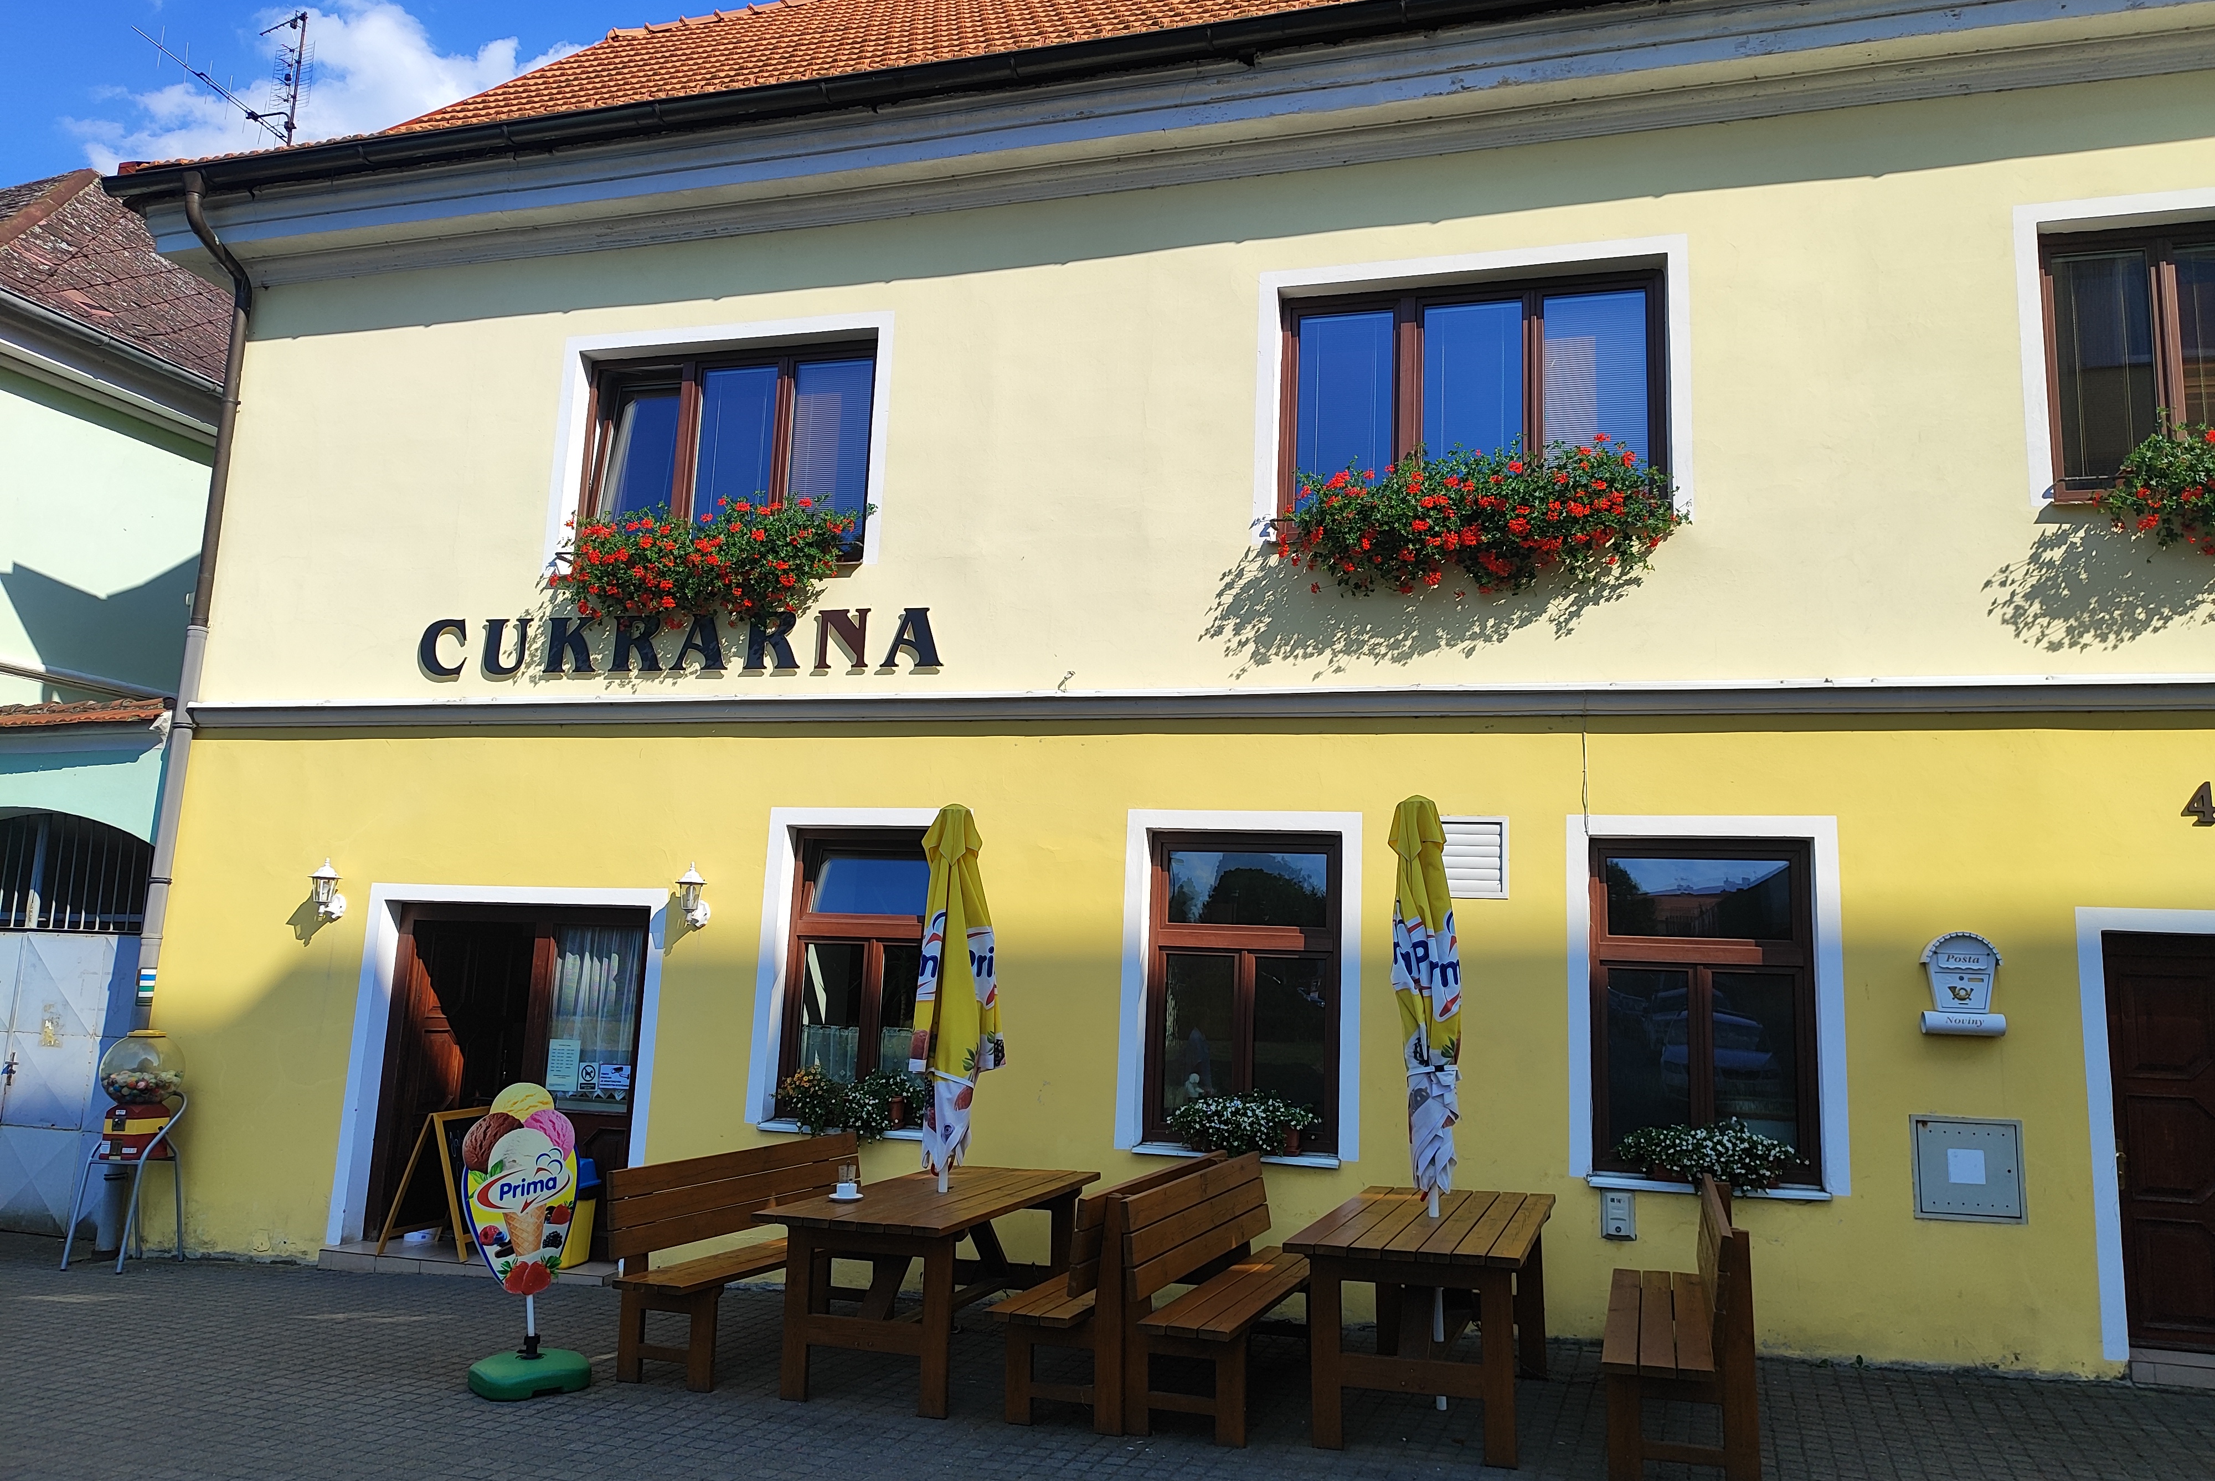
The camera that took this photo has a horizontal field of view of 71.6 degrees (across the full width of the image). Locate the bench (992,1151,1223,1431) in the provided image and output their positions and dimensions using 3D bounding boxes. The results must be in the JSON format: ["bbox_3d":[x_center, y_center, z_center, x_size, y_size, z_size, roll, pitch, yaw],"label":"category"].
[{"bbox_3d":[0.112,2.366,6.835,0.570,0.890,2.050,-1,-11,20],"label":"bench"}]

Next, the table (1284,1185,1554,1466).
[{"bbox_3d":[1.357,2.353,6.316,0.858,0.761,1.814,-3,-10,20],"label":"table"}]

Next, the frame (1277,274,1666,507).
[{"bbox_3d":[1.978,-1.788,8.424,2.062,1.456,0.100,0,-10,15],"label":"frame"}]

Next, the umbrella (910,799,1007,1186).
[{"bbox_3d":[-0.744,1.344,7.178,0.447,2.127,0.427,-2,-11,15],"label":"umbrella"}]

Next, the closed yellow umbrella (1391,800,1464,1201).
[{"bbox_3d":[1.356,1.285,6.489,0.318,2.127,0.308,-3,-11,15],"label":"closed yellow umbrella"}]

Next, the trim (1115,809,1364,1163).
[{"bbox_3d":[0.720,1.297,8.268,1.292,1.820,0.140,0,-10,15],"label":"trim"}]

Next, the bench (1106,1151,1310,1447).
[{"bbox_3d":[0.550,2.307,6.512,0.489,0.891,1.861,-3,-10,21],"label":"bench"}]

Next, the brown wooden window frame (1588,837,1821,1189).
[{"bbox_3d":[2.998,1.346,7.747,1.100,1.705,0.090,0,-10,15],"label":"brown wooden window frame"}]

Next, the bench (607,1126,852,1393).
[{"bbox_3d":[-1.585,2.405,7.234,0.489,0.891,1.861,-4,-10,24],"label":"bench"}]

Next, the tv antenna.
[{"bbox_3d":[-10.677,-8.359,18.148,1.056,1.847,2.558,0,-10,15],"label":"tv antenna"}]

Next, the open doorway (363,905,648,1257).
[{"bbox_3d":[-3.672,2.080,9.407,1.908,2.097,0.248,0,-10,15],"label":"open doorway"}]

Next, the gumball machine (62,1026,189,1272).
[{"bbox_3d":[-5.882,2.463,9.337,0.484,1.407,0.494,0,-10,15],"label":"gumball machine"}]

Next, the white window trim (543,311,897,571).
[{"bbox_3d":[-2.448,-1.853,9.737,2.329,1.599,0.140,0,-10,15],"label":"white window trim"}]

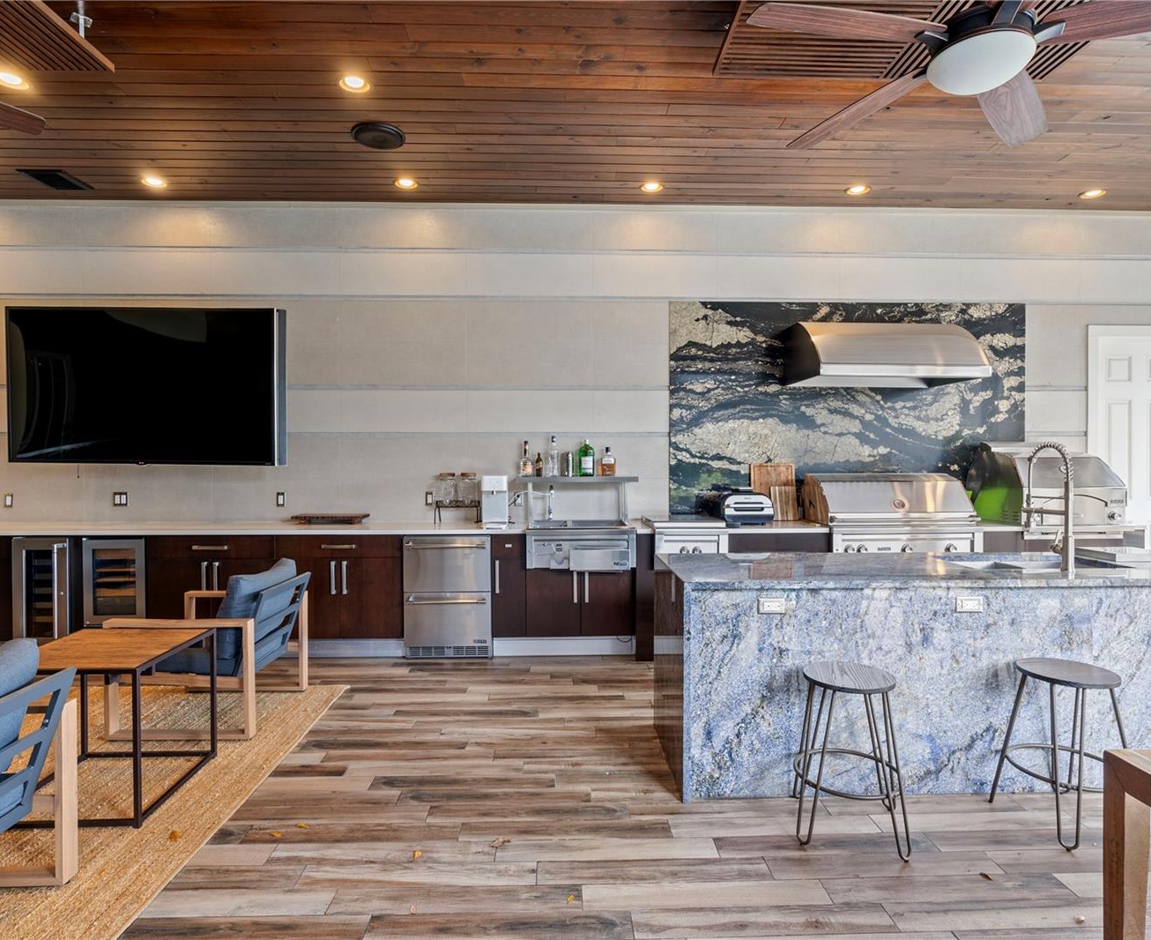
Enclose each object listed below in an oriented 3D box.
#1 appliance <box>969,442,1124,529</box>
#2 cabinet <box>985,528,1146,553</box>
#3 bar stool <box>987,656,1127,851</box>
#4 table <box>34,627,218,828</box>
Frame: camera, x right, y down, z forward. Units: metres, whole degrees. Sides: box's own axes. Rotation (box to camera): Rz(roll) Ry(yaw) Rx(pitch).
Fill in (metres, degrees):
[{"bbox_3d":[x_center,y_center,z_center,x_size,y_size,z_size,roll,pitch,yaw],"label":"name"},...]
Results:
[{"bbox_3d":[3.619,0.101,5.142,0.770,0.648,0.610,0,0,-2],"label":"appliance"},{"bbox_3d":[3.553,0.885,5.191,1.208,0.910,0.670,0,0,-2],"label":"cabinet"},{"bbox_3d":[1.916,1.074,2.593,0.400,0.588,0.400,0,0,-12],"label":"bar stool"},{"bbox_3d":[-1.979,1.049,2.809,0.617,0.601,0.590,0,1,-2],"label":"table"}]

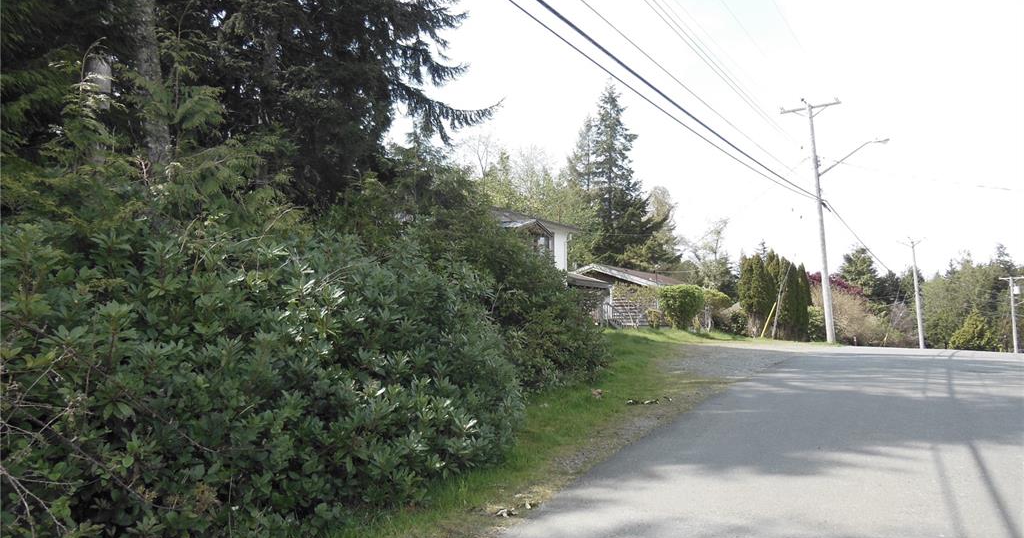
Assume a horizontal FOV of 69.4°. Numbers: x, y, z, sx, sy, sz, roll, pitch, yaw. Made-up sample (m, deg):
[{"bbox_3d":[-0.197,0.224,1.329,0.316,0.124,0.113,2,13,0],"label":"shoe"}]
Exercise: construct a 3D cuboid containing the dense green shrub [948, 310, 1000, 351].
[{"bbox_3d":[47.532,6.320,76.000,5.000,4.300,4.600,-4,-8,32],"label":"dense green shrub"}]

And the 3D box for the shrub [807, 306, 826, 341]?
[{"bbox_3d":[14.092,2.506,34.000,1.200,1.600,1.200,-3,-7,22],"label":"shrub"}]

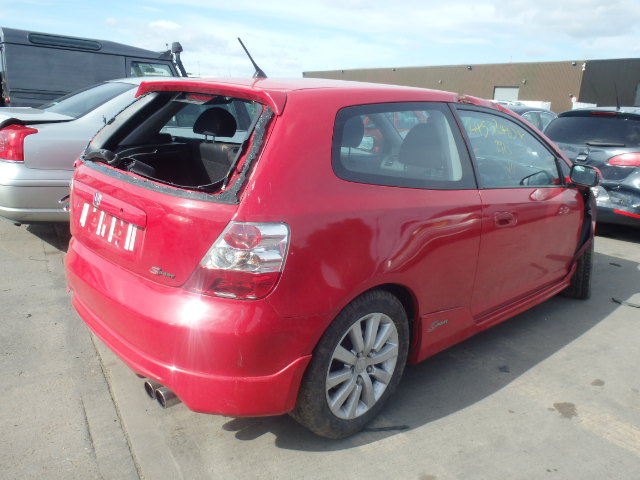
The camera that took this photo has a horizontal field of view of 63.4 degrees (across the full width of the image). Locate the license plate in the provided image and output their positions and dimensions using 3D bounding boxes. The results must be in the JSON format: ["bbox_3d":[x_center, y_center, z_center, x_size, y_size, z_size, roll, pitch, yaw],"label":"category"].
[{"bbox_3d":[-0.845,-0.058,2.050,0.020,0.112,0.520,8,8,-46],"label":"license plate"}]

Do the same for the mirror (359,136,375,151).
[{"bbox_3d":[0.389,-0.794,4.283,0.120,0.135,0.190,-11,21,-42],"label":"mirror"}]

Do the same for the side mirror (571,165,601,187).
[{"bbox_3d":[1.586,-0.385,3.068,0.120,0.135,0.190,-11,21,-42],"label":"side mirror"}]

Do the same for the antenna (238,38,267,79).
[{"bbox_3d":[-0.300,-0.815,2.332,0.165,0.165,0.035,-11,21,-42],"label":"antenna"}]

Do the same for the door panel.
[{"bbox_3d":[1.151,-0.197,2.915,1.380,1.030,0.220,-11,21,-42],"label":"door panel"}]

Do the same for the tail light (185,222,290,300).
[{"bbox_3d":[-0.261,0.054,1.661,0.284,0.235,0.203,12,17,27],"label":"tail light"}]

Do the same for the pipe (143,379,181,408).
[{"bbox_3d":[-0.559,0.558,1.932,0.130,0.082,0.172,-11,21,-42],"label":"pipe"}]

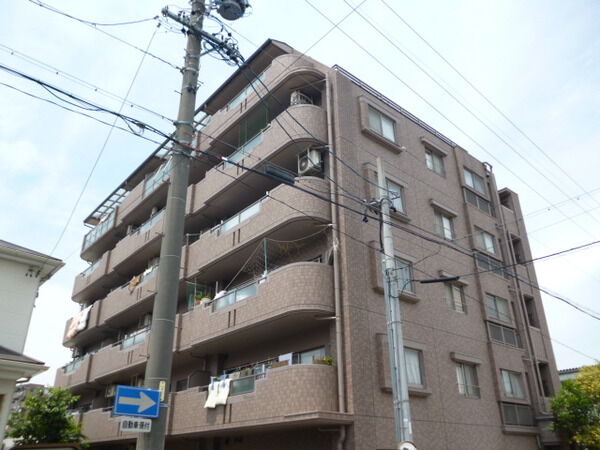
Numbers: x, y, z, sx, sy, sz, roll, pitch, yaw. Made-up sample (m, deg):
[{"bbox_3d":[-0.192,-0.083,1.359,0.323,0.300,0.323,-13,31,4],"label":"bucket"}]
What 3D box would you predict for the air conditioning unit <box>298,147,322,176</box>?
[{"bbox_3d":[0.296,-2.047,16.270,0.340,0.620,0.660,21,-33,-36],"label":"air conditioning unit"}]

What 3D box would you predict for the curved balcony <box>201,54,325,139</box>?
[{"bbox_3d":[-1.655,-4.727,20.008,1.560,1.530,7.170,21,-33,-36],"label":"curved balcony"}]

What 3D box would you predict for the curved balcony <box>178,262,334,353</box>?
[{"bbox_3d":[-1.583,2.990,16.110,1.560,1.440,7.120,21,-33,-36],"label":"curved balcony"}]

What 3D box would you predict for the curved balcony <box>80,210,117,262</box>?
[{"bbox_3d":[-12.290,0.994,31.343,1.420,1.370,5.800,20,-33,-35],"label":"curved balcony"}]

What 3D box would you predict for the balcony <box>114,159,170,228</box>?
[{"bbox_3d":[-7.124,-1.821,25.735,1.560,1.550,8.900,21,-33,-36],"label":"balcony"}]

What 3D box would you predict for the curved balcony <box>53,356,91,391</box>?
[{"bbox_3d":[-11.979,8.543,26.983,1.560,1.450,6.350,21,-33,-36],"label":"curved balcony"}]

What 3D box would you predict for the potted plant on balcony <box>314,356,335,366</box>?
[{"bbox_3d":[0.588,3.674,12.836,0.450,0.320,0.260,20,-33,-35],"label":"potted plant on balcony"}]

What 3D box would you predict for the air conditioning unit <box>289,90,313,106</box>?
[{"bbox_3d":[0.022,-4.521,17.580,0.300,0.580,0.770,20,-33,-35],"label":"air conditioning unit"}]

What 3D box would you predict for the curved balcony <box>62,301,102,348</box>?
[{"bbox_3d":[-12.318,6.114,28.838,1.420,1.370,6.100,20,-33,-35],"label":"curved balcony"}]

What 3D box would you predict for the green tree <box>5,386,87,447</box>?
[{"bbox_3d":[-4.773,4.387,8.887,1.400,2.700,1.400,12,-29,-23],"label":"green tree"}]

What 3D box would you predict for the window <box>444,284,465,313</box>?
[{"bbox_3d":[5.487,2.601,17.242,1.140,1.040,0.150,21,-33,-36],"label":"window"}]

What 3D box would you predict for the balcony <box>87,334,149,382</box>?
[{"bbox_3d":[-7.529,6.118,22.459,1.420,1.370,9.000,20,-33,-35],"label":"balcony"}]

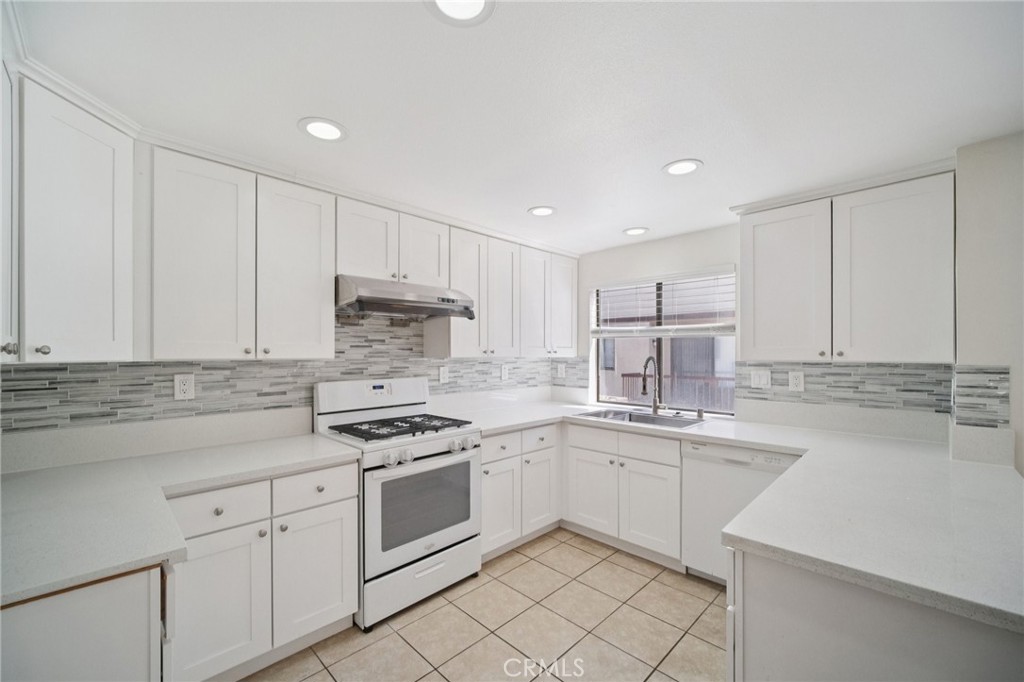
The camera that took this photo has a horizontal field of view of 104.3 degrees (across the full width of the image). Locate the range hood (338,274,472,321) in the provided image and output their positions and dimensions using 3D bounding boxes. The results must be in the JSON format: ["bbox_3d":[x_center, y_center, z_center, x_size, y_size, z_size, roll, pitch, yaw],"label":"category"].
[{"bbox_3d":[-0.706,-0.250,2.462,0.562,0.225,0.757,-2,-3,45],"label":"range hood"}]

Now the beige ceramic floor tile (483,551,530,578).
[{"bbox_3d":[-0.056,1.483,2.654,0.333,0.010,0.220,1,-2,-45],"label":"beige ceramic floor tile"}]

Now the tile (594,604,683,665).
[{"bbox_3d":[0.631,1.458,1.983,0.333,0.010,0.333,1,-2,-45],"label":"tile"}]

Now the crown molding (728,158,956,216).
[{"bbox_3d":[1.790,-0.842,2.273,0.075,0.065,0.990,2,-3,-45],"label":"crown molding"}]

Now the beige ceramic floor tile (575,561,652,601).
[{"bbox_3d":[0.628,1.476,2.454,0.333,0.010,0.333,1,-2,-45],"label":"beige ceramic floor tile"}]

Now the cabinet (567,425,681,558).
[{"bbox_3d":[0.942,1.034,2.996,0.910,0.792,0.609,-2,-3,45],"label":"cabinet"}]

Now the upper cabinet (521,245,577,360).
[{"bbox_3d":[0.231,-0.310,3.592,0.320,0.924,0.770,-2,-3,45],"label":"upper cabinet"}]

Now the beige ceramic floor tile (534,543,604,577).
[{"bbox_3d":[0.392,1.494,2.719,0.336,0.010,0.336,2,-3,-45],"label":"beige ceramic floor tile"}]

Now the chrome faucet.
[{"bbox_3d":[1.109,0.362,3.173,0.255,0.475,0.120,2,-3,-45],"label":"chrome faucet"}]

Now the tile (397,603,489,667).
[{"bbox_3d":[-0.334,1.454,1.983,0.338,0.010,0.334,-2,-3,45],"label":"tile"}]

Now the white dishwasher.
[{"bbox_3d":[1.458,1.040,2.427,0.600,0.850,0.605,1,-2,-45],"label":"white dishwasher"}]

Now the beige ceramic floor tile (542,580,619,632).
[{"bbox_3d":[0.388,1.467,2.218,0.333,0.010,0.333,1,-2,-45],"label":"beige ceramic floor tile"}]

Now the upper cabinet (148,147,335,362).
[{"bbox_3d":[-1.339,-0.354,2.021,0.320,0.900,0.752,-2,-3,45],"label":"upper cabinet"}]

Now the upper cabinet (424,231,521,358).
[{"bbox_3d":[-0.293,-0.336,3.165,0.710,0.938,0.328,2,-3,-45],"label":"upper cabinet"}]

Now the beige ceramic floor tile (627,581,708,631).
[{"bbox_3d":[0.866,1.466,2.217,0.338,0.010,0.334,-2,-3,45],"label":"beige ceramic floor tile"}]

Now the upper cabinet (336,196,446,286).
[{"bbox_3d":[-0.802,-0.574,2.558,0.320,0.431,0.762,-2,-3,45],"label":"upper cabinet"}]

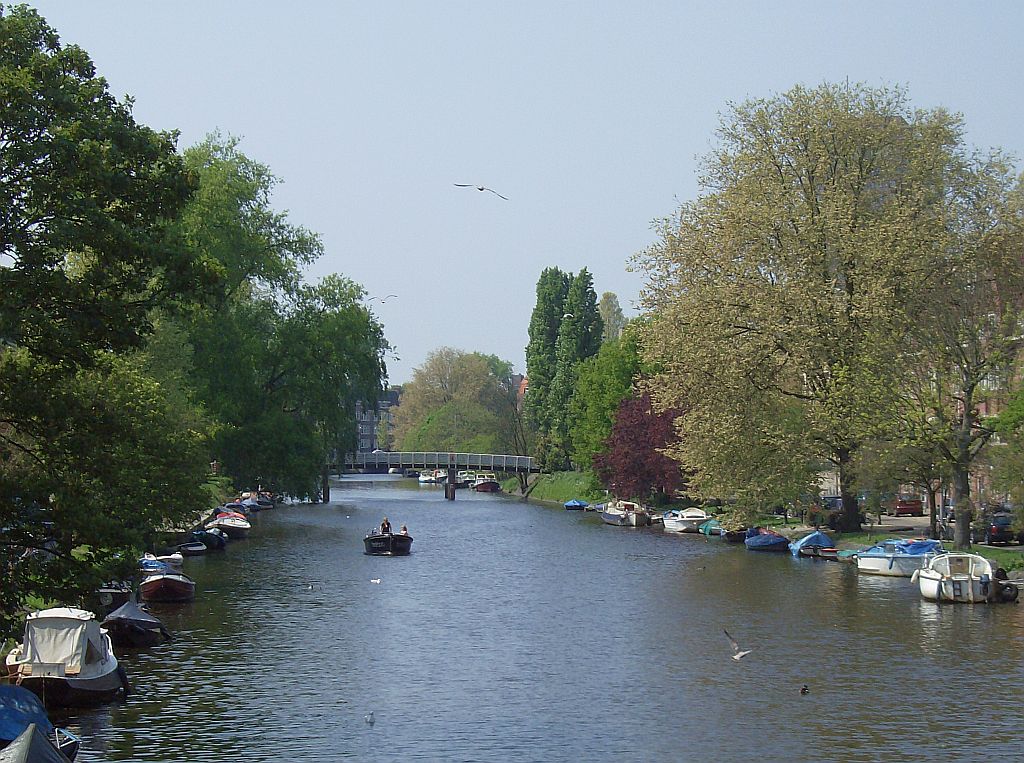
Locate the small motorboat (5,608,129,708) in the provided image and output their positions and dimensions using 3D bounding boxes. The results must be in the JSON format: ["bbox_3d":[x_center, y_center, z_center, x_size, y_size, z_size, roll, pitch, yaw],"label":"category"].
[{"bbox_3d":[-10.250,6.138,67.501,2.350,2.050,6.000,0,-1,-2],"label":"small motorboat"}]

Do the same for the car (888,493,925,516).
[{"bbox_3d":[25.369,7.969,190.888,1.700,1.420,4.150,0,-1,-3],"label":"car"}]

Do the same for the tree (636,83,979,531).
[{"bbox_3d":[16.066,-4.008,161.098,18.000,24.500,17.000,0,-1,0],"label":"tree"}]

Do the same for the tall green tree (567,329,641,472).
[{"bbox_3d":[8.645,1.748,270.012,7.000,13.100,6.800,0,-1,0],"label":"tall green tree"}]

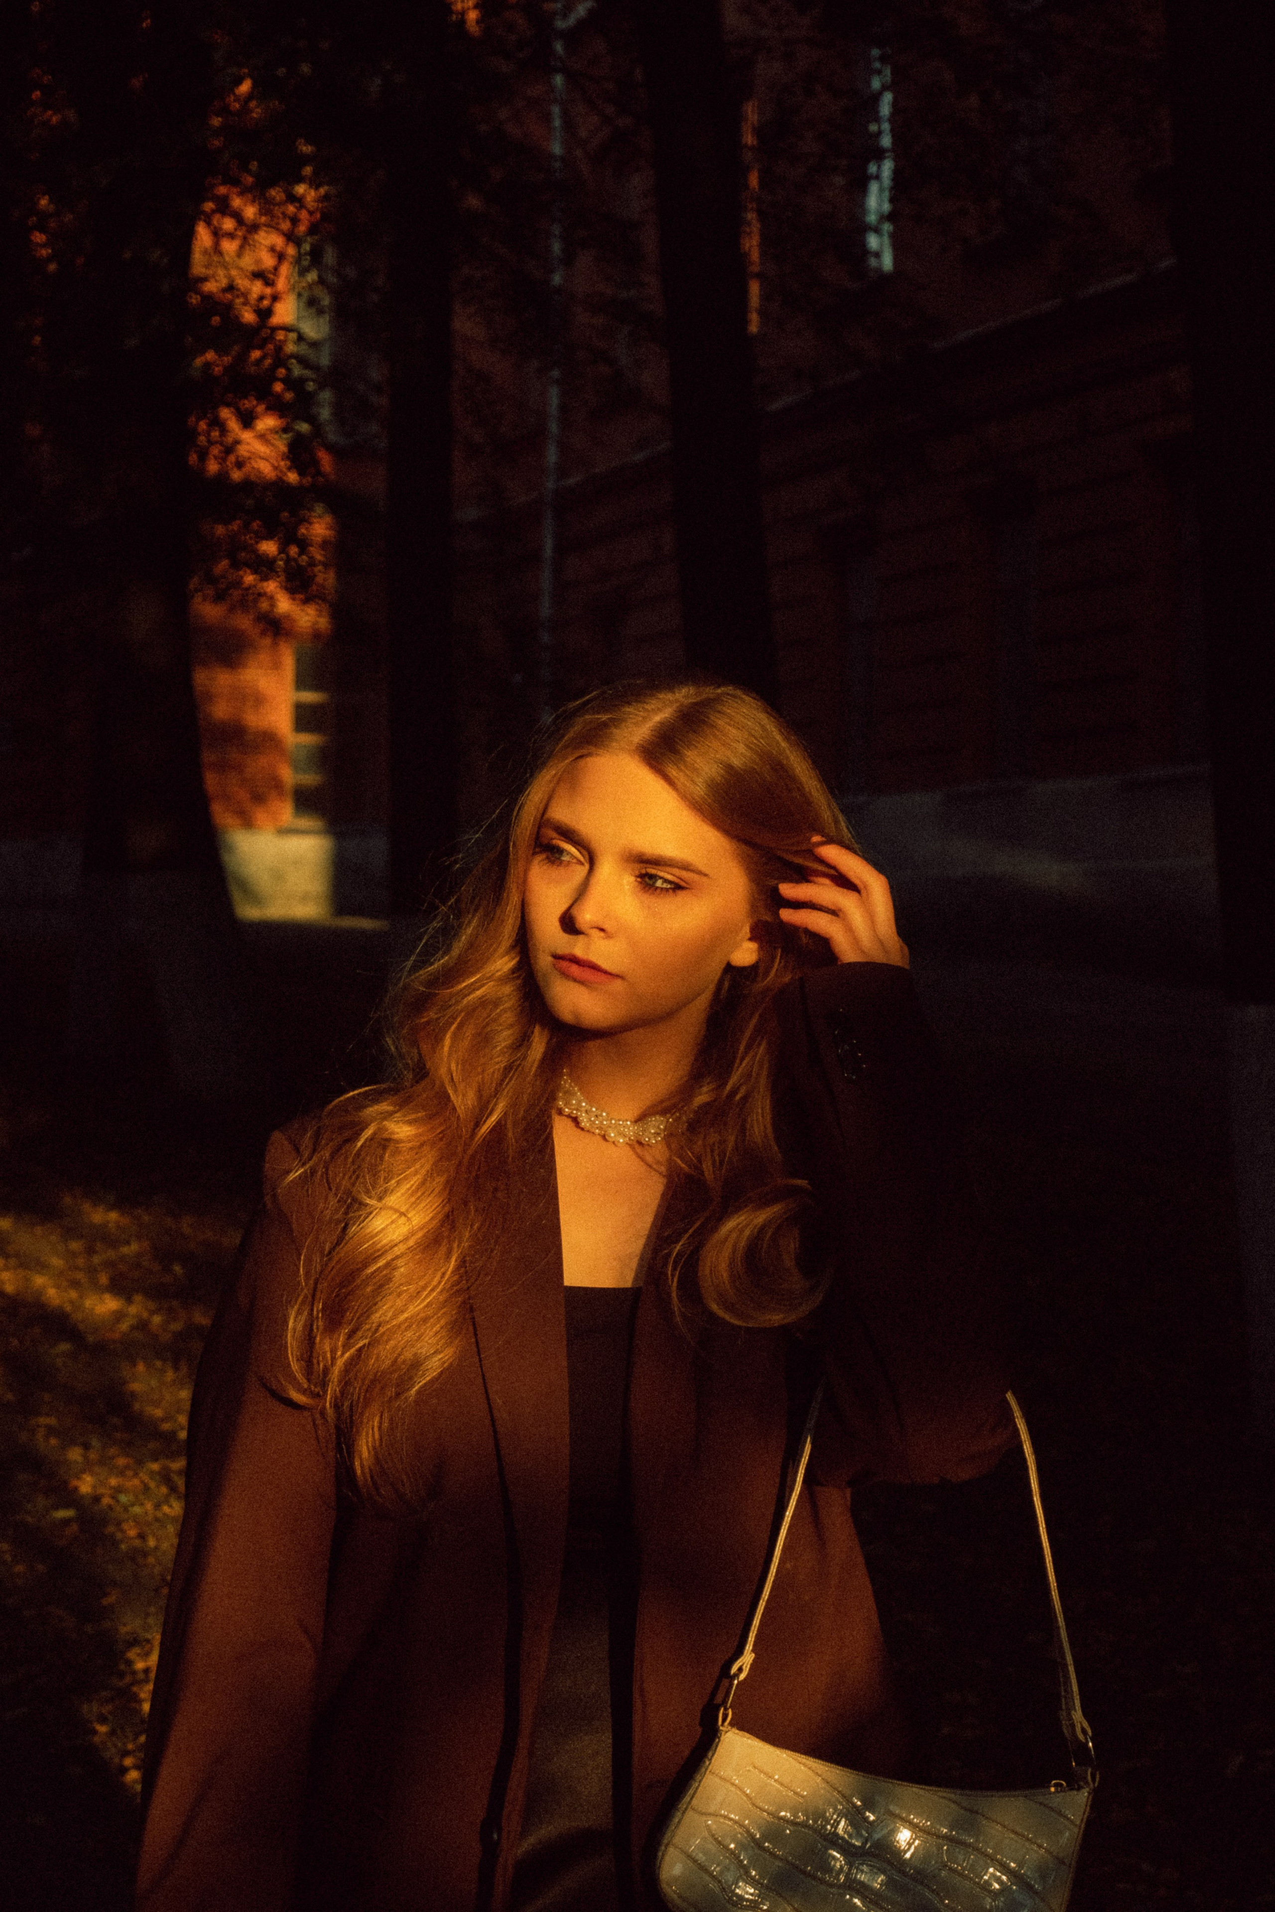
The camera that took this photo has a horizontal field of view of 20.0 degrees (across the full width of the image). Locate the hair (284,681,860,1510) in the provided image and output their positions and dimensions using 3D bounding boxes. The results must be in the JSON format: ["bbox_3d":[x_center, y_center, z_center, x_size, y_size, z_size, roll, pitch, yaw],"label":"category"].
[{"bbox_3d":[-0.042,0.087,2.270,0.360,0.515,0.270,0,0,18],"label":"hair"}]

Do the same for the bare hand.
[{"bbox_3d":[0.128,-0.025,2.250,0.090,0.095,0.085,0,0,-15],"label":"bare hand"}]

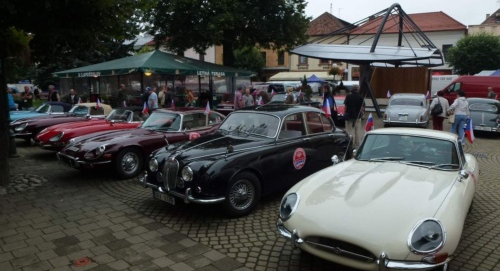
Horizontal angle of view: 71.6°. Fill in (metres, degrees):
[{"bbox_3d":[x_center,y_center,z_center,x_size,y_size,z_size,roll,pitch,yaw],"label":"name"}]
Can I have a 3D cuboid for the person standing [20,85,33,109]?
[{"bbox_3d":[-9.190,-1.134,14.386,0.540,1.760,0.340,-2,8,-17],"label":"person standing"}]

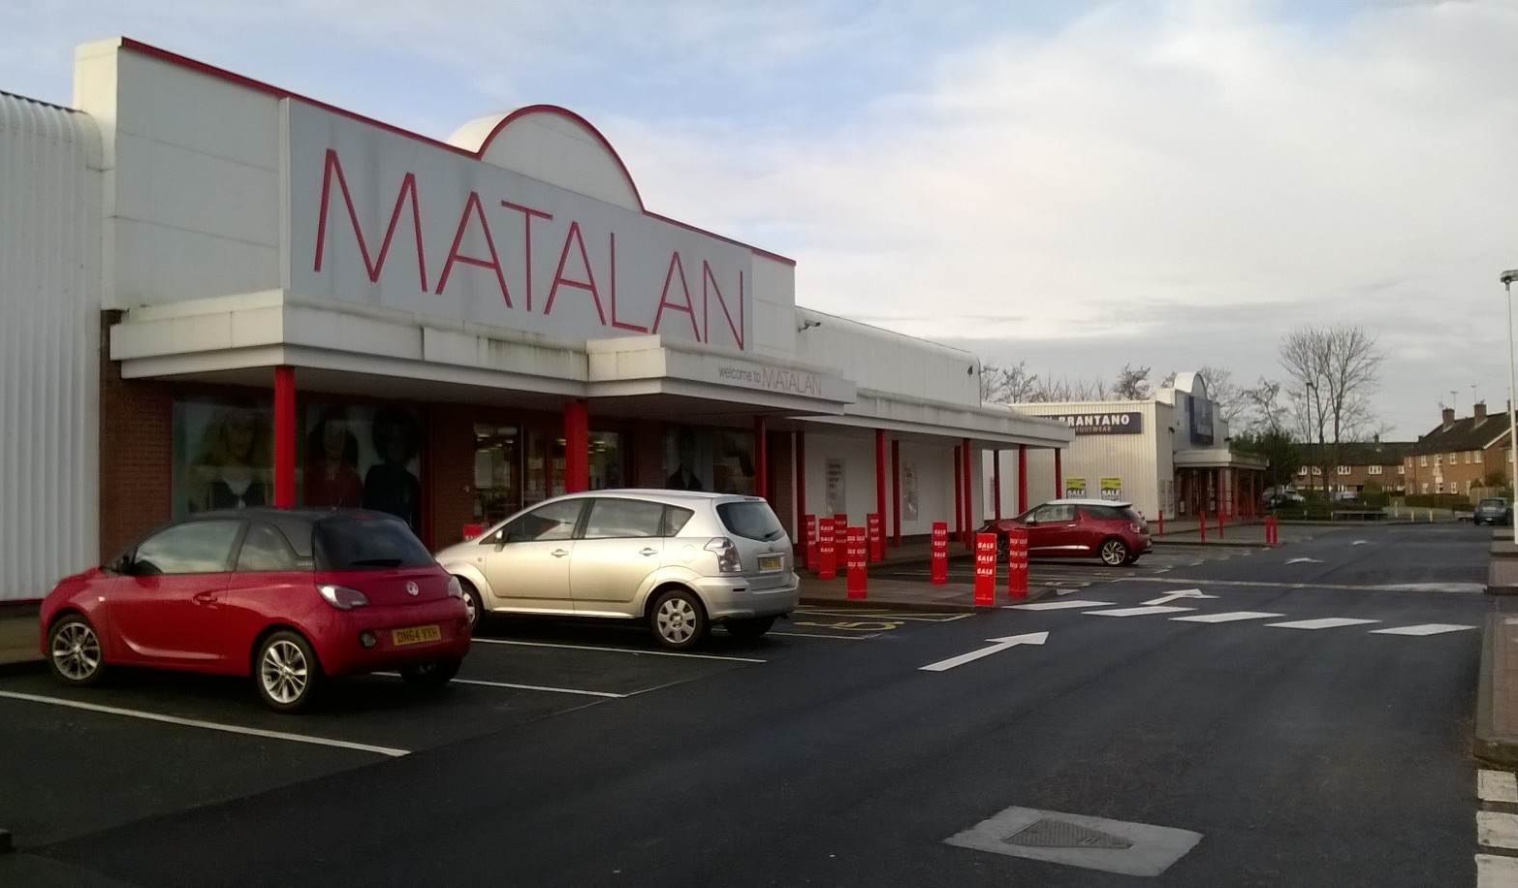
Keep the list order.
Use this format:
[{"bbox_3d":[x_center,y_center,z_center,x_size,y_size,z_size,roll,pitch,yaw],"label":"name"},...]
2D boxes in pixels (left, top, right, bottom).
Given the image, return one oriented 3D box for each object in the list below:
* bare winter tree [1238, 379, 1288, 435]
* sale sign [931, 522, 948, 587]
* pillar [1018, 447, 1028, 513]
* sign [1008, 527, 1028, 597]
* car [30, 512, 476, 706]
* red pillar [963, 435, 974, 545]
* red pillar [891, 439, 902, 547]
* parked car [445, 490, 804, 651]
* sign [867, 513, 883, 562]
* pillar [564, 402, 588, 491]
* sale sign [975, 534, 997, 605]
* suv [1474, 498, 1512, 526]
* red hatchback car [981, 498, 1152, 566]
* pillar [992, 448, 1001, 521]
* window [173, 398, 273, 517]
[{"bbox_3d":[41.954,0.026,114.763,4.400,11.267,4.400,-1,-2,0],"label":"bare winter tree"},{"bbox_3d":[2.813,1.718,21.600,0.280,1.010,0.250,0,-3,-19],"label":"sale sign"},{"bbox_3d":[8.263,1.571,42.934,0.210,3.030,0.210,-2,-3,28],"label":"pillar"},{"bbox_3d":[3.780,1.751,20.100,0.265,0.980,0.230,-1,-2,11],"label":"sign"},{"bbox_3d":[-4.191,1.254,11.463,3.700,1.484,1.750,0,-2,28],"label":"car"},{"bbox_3d":[5.788,1.369,38.000,0.210,3.030,0.210,-2,-3,28],"label":"red pillar"},{"bbox_3d":[3.909,1.415,38.900,0.210,3.020,0.210,-2,-3,28],"label":"red pillar"},{"bbox_3d":[-1.775,1.320,15.418,4.360,1.630,1.790,0,-2,27],"label":"parked car"},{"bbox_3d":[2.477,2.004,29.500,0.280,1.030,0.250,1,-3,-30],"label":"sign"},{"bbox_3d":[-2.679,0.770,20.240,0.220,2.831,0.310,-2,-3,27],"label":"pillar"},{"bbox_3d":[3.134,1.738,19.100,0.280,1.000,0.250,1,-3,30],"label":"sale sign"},{"bbox_3d":[36.733,3.307,68.707,1.690,1.420,3.750,-3,-3,37],"label":"suv"},{"bbox_3d":[6.710,1.900,30.484,3.950,1.458,1.740,0,-2,28],"label":"red hatchback car"},{"bbox_3d":[7.719,1.620,44.740,0.150,2.843,0.150,-2,-3,27],"label":"pillar"},{"bbox_3d":[-6.483,0.599,17.355,0.100,2.172,2.094,-2,-3,27],"label":"window"}]

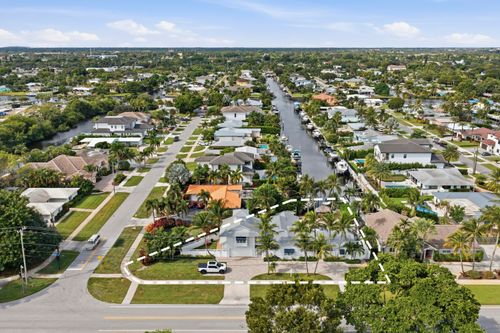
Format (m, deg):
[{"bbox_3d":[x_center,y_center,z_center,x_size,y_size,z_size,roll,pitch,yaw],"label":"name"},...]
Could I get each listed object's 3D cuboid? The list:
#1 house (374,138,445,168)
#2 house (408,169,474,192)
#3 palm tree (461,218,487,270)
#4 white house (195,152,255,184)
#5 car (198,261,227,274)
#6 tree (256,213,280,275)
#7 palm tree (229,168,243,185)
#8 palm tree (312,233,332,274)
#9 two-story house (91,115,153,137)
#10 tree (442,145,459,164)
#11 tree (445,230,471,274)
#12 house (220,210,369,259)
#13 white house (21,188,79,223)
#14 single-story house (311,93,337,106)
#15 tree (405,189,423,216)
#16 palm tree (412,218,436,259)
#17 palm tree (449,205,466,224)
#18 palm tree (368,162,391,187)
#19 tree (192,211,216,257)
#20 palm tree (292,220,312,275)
[{"bbox_3d":[60.800,-5.971,152.478,25.000,8.400,20.000,0,17,1],"label":"house"},{"bbox_3d":[62.350,4.160,128.550,17.300,4.500,16.700,0,17,1],"label":"house"},{"bbox_3d":[44.910,15.890,78.360,5.270,11.580,5.270,0,17,1],"label":"palm tree"},{"bbox_3d":[-9.000,-0.688,136.316,21.600,7.800,19.000,0,17,1],"label":"white house"},{"bbox_3d":[-7.350,20.233,78.303,5.800,1.900,2.000,0,17,1],"label":"car"},{"bbox_3d":[3.700,15.318,75.746,4.600,12.800,4.600,0,17,1],"label":"tree"},{"bbox_3d":[-4.300,3.705,124.067,4.600,6.600,4.600,0,17,1],"label":"palm tree"},{"bbox_3d":[14.633,17.602,78.181,4.190,9.340,4.190,0,17,0],"label":"palm tree"},{"bbox_3d":[-66.000,-21.178,205.363,28.000,8.600,22.000,0,17,0],"label":"two-story house"},{"bbox_3d":[79.520,-4.826,153.970,6.540,7.590,6.540,0,17,0],"label":"tree"},{"bbox_3d":[41.060,17.160,77.210,5.110,9.820,5.110,0,17,1],"label":"tree"},{"bbox_3d":[9.600,14.163,90.560,31.400,6.300,17.500,0,17,1],"label":"house"},{"bbox_3d":[-58.300,10.528,106.810,15.500,3.700,20.500,0,17,1],"label":"white house"},{"bbox_3d":[61.300,-52.870,309.111,19.000,6.000,23.000,4,17,11],"label":"single-story house"},{"bbox_3d":[44.359,9.771,105.781,5.170,8.060,5.170,0,17,0],"label":"tree"},{"bbox_3d":[36.100,15.539,81.149,4.900,9.200,4.900,0,17,1],"label":"palm tree"},{"bbox_3d":[54.265,12.506,101.652,4.450,5.260,4.450,0,17,0],"label":"palm tree"},{"bbox_3d":[43.092,2.761,128.352,6.680,8.170,6.680,0,17,0],"label":"palm tree"},{"bbox_3d":[-9.650,15.007,82.032,4.900,9.700,4.700,0,17,1],"label":"tree"},{"bbox_3d":[10.460,16.130,77.080,4.110,11.860,4.110,0,17,1],"label":"palm tree"}]

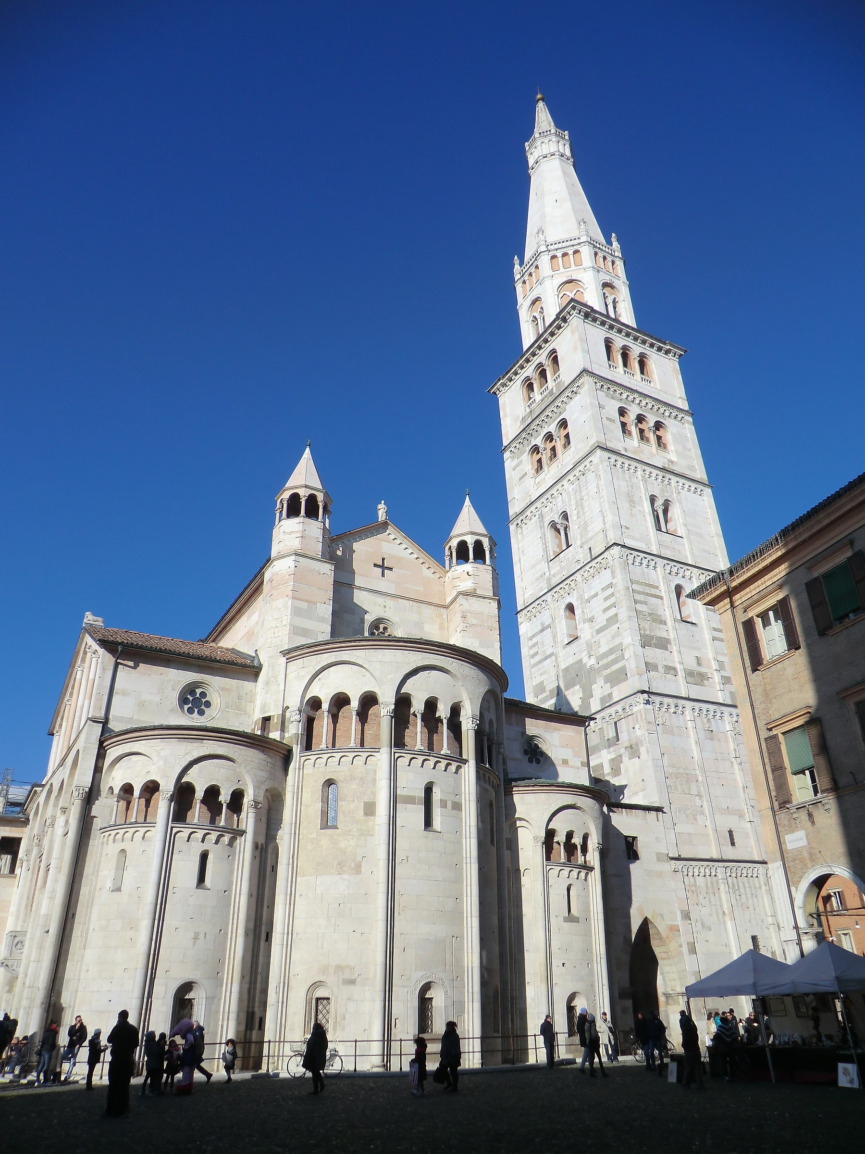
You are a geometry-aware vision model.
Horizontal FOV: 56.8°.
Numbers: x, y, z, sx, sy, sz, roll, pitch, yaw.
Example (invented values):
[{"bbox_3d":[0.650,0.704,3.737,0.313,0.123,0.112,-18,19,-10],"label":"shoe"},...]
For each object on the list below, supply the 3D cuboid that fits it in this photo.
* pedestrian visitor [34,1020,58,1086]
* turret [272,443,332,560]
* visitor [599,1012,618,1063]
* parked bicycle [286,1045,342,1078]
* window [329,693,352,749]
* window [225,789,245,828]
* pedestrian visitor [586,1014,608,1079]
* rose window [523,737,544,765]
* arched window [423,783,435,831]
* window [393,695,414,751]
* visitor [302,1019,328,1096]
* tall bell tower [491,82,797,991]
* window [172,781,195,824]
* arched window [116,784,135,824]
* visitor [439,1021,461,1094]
[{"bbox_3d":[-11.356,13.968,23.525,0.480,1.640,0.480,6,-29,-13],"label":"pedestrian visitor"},{"bbox_3d":[-6.525,-3.890,40.628,2.850,7.550,2.850,14,-32,-25],"label":"turret"},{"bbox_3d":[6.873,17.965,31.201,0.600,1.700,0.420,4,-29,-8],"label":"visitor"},{"bbox_3d":[-3.659,14.930,24.791,1.750,1.000,0.560,4,-29,-7],"label":"parked bicycle"},{"bbox_3d":[-3.722,5.940,32.801,0.970,2.370,0.450,-8,-29,14],"label":"window"},{"bbox_3d":[-7.477,8.667,29.991,0.720,1.370,0.320,23,-37,-37],"label":"window"},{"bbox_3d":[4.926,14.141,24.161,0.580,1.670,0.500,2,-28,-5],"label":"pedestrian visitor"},{"bbox_3d":[5.200,8.943,41.019,1.400,1.420,0.300,14,-31,-26],"label":"rose window"},{"bbox_3d":[-0.145,9.219,32.073,0.520,1.950,0.300,12,-31,-23],"label":"arched window"},{"bbox_3d":[-1.226,6.054,33.480,0.880,2.400,0.400,6,-29,-12],"label":"window"},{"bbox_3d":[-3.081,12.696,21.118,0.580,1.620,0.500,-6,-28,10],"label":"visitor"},{"bbox_3d":[12.480,-13.038,62.363,11.400,86.000,11.400,13,-33,-25],"label":"tall bell tower"},{"bbox_3d":[-9.060,8.230,29.190,0.860,1.500,0.400,8,-30,-15],"label":"window"},{"bbox_3d":[-11.249,8.426,29.696,0.800,1.450,0.320,-16,-33,26],"label":"arched window"},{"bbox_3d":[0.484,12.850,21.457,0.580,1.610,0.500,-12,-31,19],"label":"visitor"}]

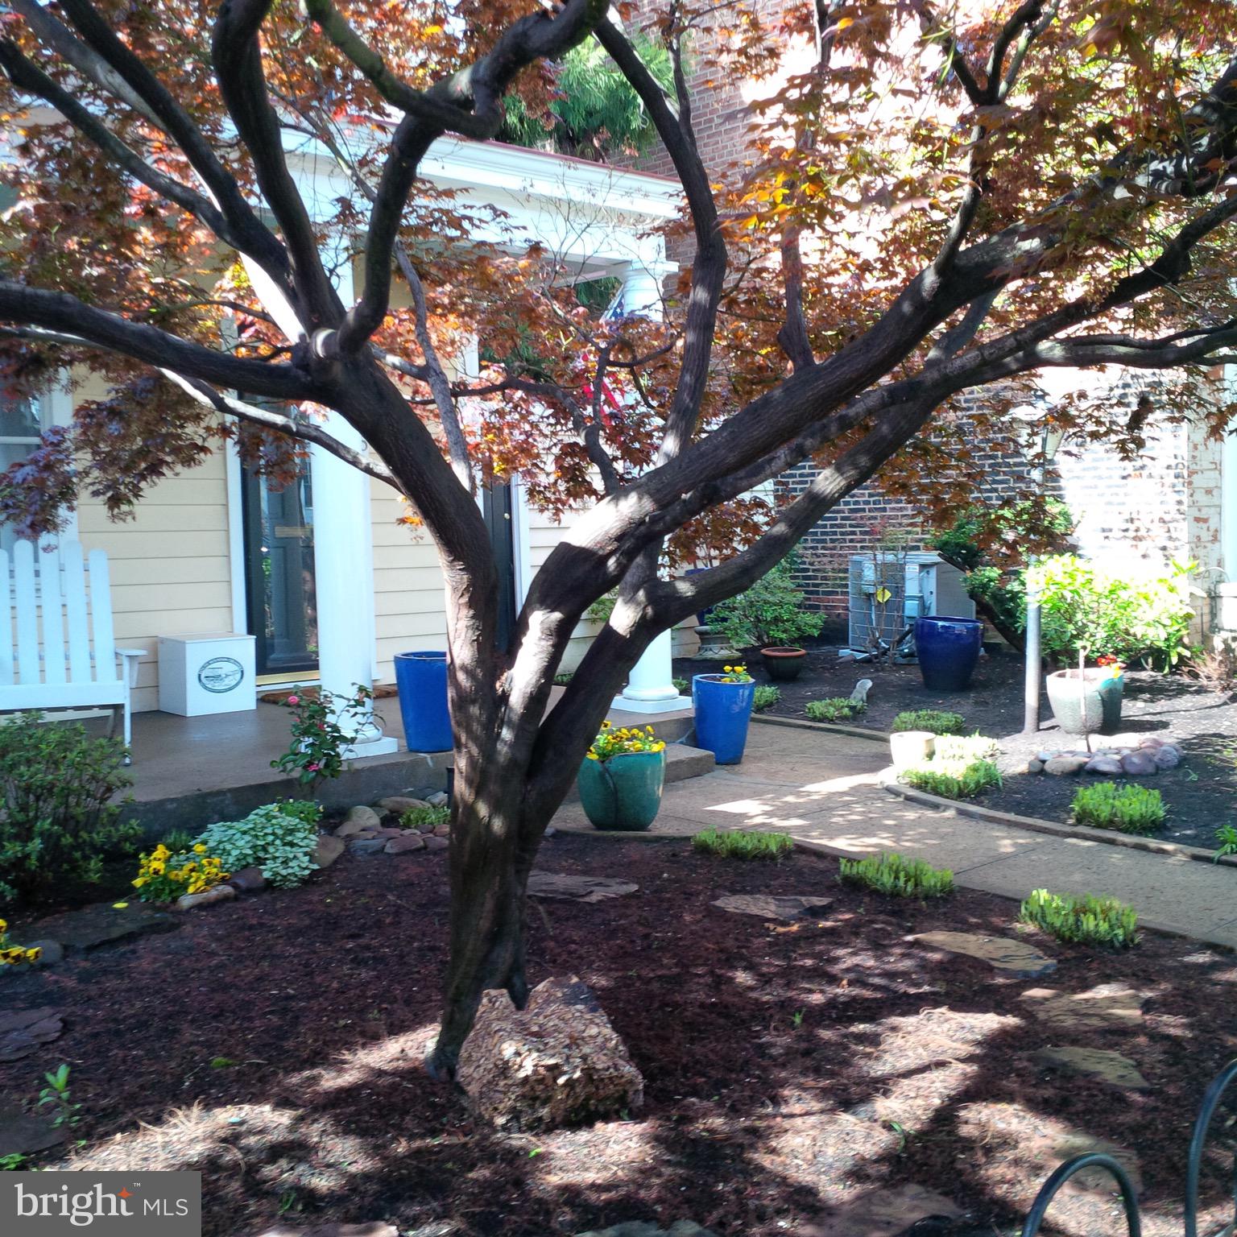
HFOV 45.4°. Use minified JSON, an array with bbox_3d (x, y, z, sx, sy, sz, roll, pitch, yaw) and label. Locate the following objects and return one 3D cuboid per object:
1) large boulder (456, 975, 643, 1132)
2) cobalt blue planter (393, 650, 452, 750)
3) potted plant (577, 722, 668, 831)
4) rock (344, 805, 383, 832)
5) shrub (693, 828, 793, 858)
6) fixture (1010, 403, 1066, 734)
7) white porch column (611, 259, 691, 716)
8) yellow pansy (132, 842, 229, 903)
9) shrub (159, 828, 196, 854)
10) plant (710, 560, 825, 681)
[{"bbox_3d":[-0.152,0.956,3.370,0.355,0.225,0.350,-2,4,-17],"label":"large boulder"},{"bbox_3d":[-0.891,0.389,6.898,0.335,0.435,0.335,-2,3,-7],"label":"cobalt blue planter"},{"bbox_3d":[0.014,0.650,6.212,0.365,0.435,0.365,-1,3,0],"label":"potted plant"},{"bbox_3d":[-1.050,0.818,6.132,0.155,0.115,0.130,-1,3,0],"label":"rock"},{"bbox_3d":[0.469,0.839,5.698,0.390,0.100,0.220,-1,3,6],"label":"shrub"},{"bbox_3d":[2.239,-0.285,7.912,0.230,1.770,0.230,-4,4,-42],"label":"fixture"},{"bbox_3d":[0.162,-0.721,8.196,0.300,2.455,0.300,-4,4,-42],"label":"white porch column"},{"bbox_3d":[-1.524,0.869,5.248,0.330,0.175,0.260,-1,3,0],"label":"yellow pansy"},{"bbox_3d":[-1.648,0.841,5.557,0.160,0.140,0.140,-1,3,0],"label":"shrub"},{"bbox_3d":[1.159,-0.008,11.195,0.800,0.880,0.720,-4,4,-42],"label":"plant"}]

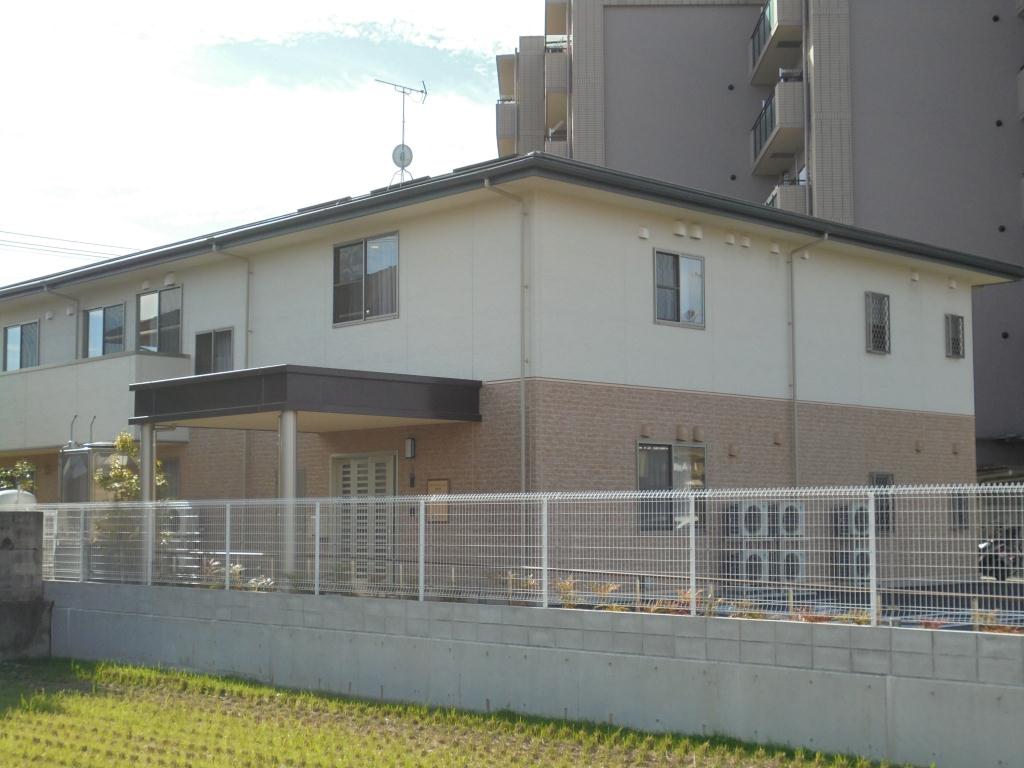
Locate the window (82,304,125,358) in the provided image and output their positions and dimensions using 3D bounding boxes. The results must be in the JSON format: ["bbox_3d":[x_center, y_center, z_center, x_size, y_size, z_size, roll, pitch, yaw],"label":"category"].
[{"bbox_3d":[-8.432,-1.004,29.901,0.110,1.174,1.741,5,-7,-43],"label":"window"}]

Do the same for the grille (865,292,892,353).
[{"bbox_3d":[6.586,-1.101,26.067,0.600,1.100,0.140,5,-7,-43],"label":"grille"}]

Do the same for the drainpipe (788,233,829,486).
[{"bbox_3d":[5.079,0.442,24.586,0.100,6.056,0.783,5,-7,-43],"label":"drainpipe"}]

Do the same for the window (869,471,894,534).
[{"bbox_3d":[6.586,2.131,25.765,0.580,1.070,0.140,5,-7,-43],"label":"window"}]

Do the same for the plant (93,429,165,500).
[{"bbox_3d":[-6.183,2.010,23.400,1.100,2.450,1.150,5,-7,-43],"label":"plant"}]

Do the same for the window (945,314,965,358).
[{"bbox_3d":[8.534,-0.921,27.864,0.560,0.840,0.140,5,-7,-43],"label":"window"}]

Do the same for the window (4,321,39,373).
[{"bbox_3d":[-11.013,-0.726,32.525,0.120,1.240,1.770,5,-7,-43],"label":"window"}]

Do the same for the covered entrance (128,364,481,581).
[{"bbox_3d":[-3.086,1.560,21.502,3.512,3.193,4.110,5,-7,-43],"label":"covered entrance"}]

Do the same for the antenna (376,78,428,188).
[{"bbox_3d":[-2.459,-5.622,32.400,1.380,2.400,0.520,5,-7,-43],"label":"antenna"}]

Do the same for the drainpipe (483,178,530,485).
[{"bbox_3d":[-0.119,0.102,20.515,0.783,6.056,0.100,5,-7,-43],"label":"drainpipe"}]

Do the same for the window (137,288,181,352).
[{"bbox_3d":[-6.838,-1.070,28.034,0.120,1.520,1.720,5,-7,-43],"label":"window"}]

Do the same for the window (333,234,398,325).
[{"bbox_3d":[-2.355,-1.648,23.230,0.120,1.370,1.730,5,-7,-43],"label":"window"}]

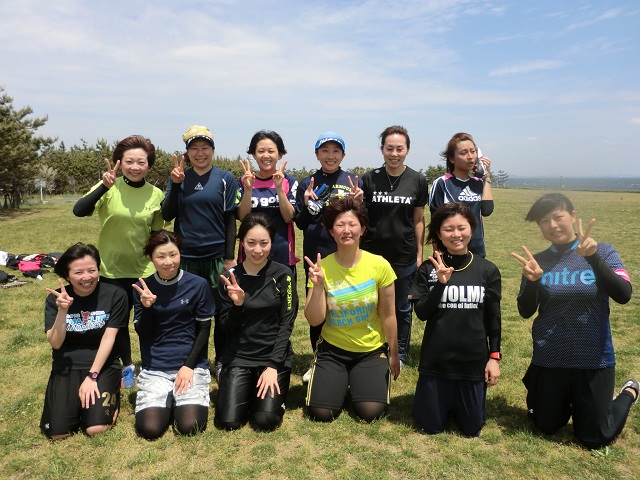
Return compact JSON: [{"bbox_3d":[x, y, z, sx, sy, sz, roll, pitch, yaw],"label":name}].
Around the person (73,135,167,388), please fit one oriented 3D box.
[{"bbox_3d":[-1.234,0.126,3.071,0.561,1.522,0.380,-2,7,-14],"label":"person"}]

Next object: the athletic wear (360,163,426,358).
[{"bbox_3d":[0.507,0.146,3.417,0.442,1.284,0.270,1,7,9],"label":"athletic wear"}]

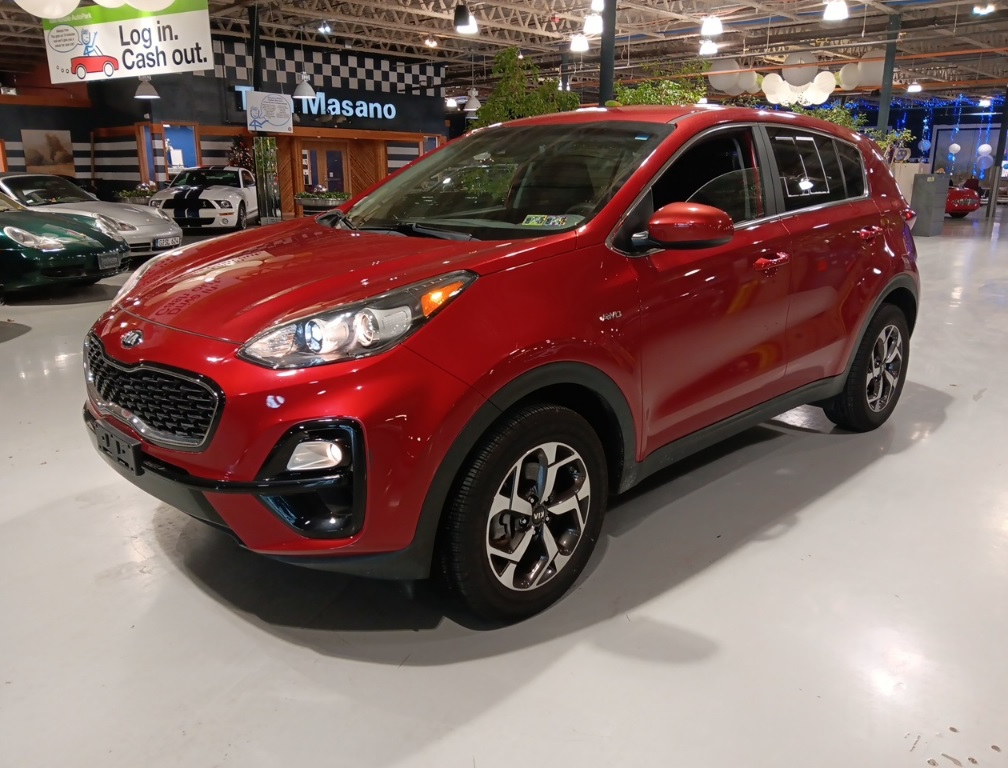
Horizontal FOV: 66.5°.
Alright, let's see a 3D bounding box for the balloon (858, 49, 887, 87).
[{"bbox_3d":[9.154,-7.712,18.800,0.950,0.950,0.950,-14,20,-42],"label":"balloon"}]

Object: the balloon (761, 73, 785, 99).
[{"bbox_3d":[6.536,-7.278,18.721,0.570,0.587,0.570,5,16,17],"label":"balloon"}]

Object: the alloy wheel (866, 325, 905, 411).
[{"bbox_3d":[1.980,-0.094,4.160,0.460,0.460,0.180,-14,21,-42],"label":"alloy wheel"}]

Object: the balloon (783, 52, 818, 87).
[{"bbox_3d":[7.181,-7.617,18.626,0.900,0.927,0.900,6,16,19],"label":"balloon"}]

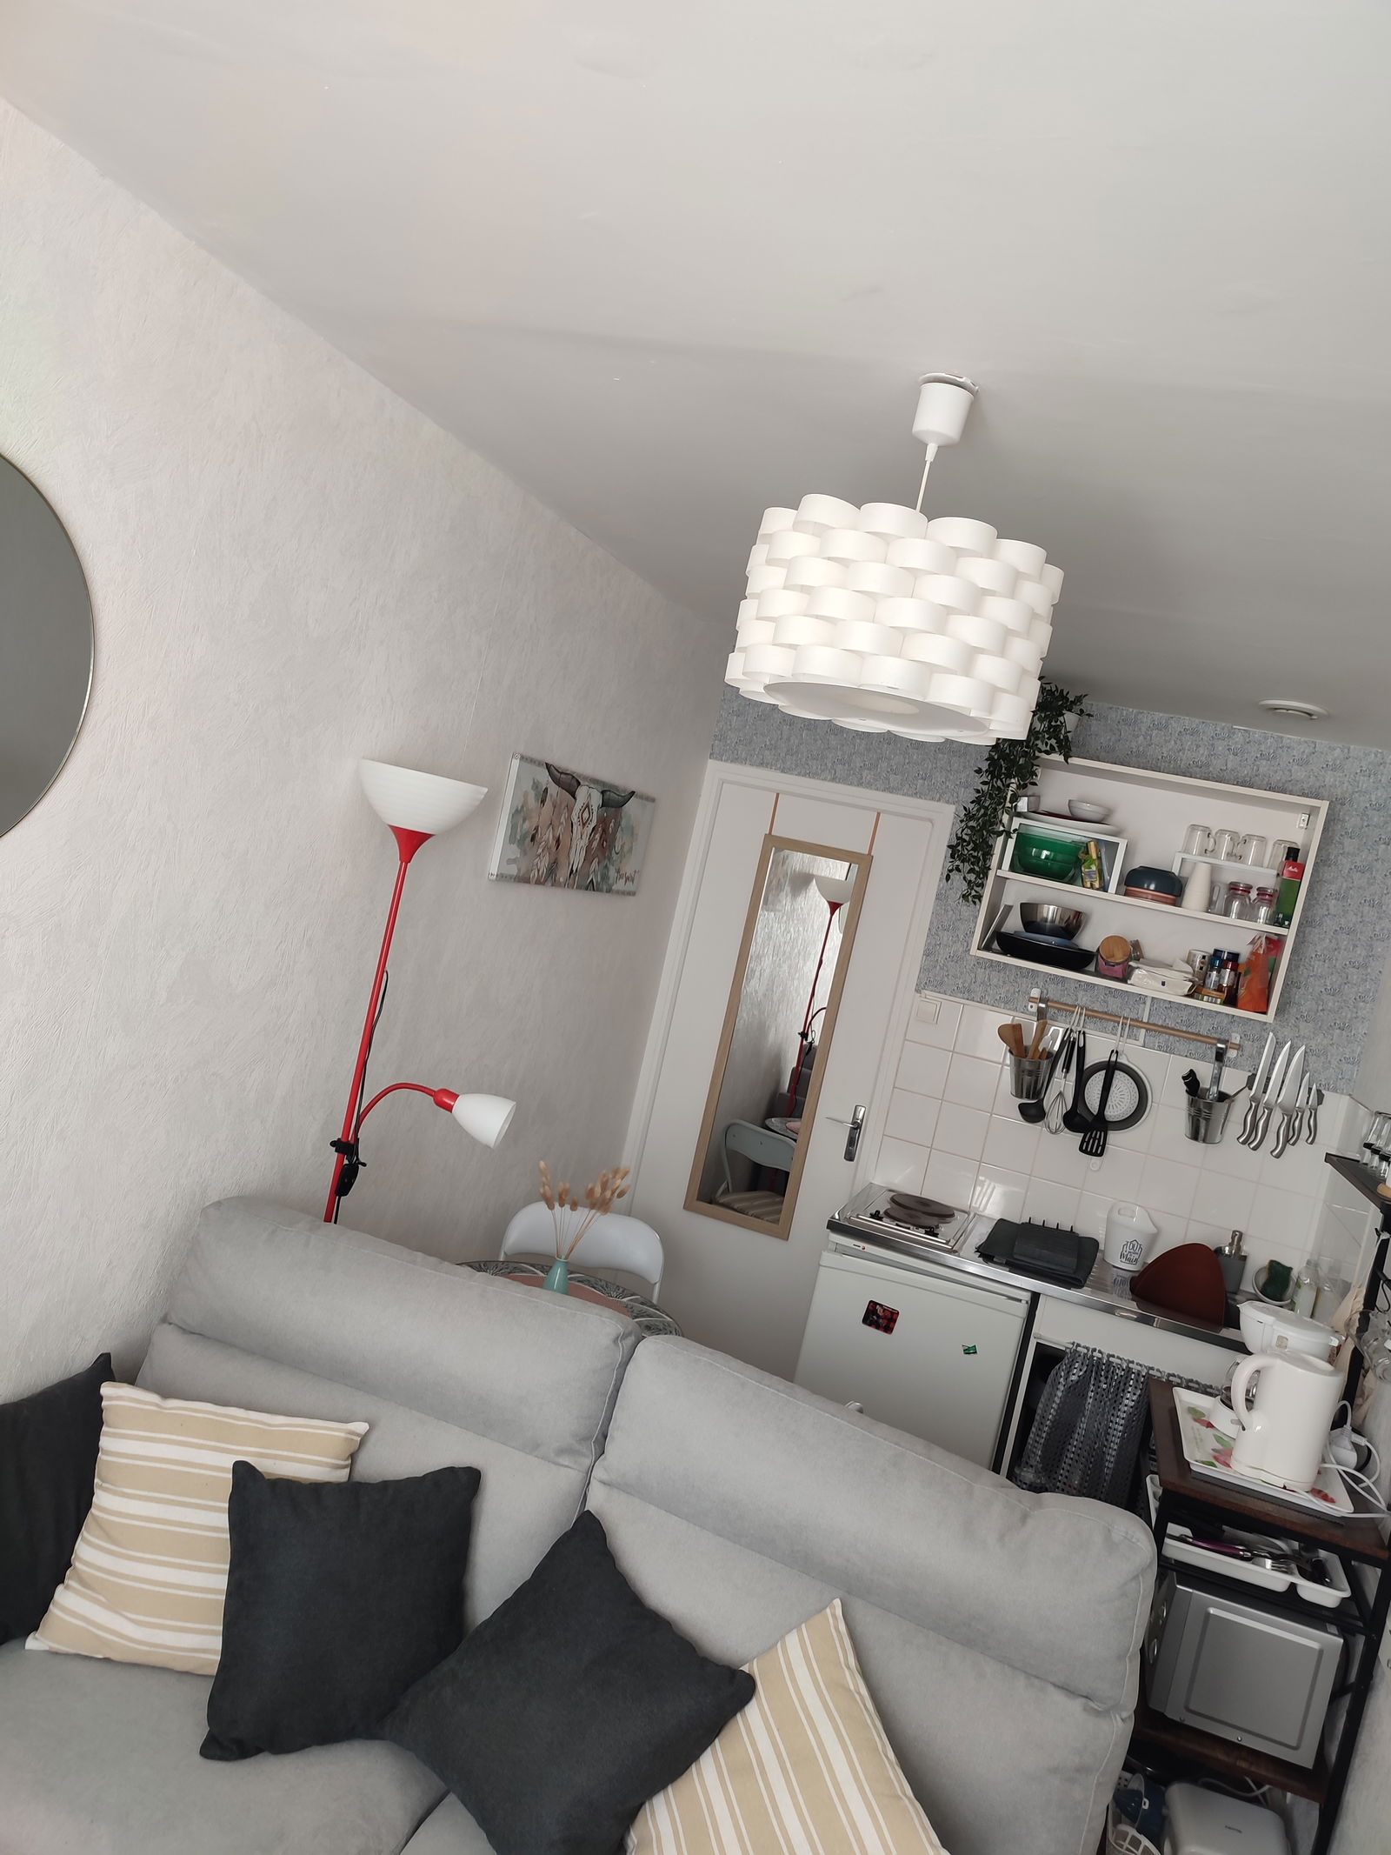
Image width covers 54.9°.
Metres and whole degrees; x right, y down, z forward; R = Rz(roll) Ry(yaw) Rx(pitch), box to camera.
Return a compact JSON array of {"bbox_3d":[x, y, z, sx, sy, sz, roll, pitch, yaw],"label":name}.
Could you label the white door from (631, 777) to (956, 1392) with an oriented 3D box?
[{"bbox_3d":[0.192,0.584,4.194,0.760,2.040,0.060,13,4,18],"label":"white door"}]

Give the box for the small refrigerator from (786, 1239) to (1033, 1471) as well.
[{"bbox_3d":[0.606,1.296,3.801,0.550,0.870,0.570,13,4,15],"label":"small refrigerator"}]

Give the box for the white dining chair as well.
[{"bbox_3d":[-0.342,1.141,3.186,0.440,0.830,0.470,12,3,0],"label":"white dining chair"}]

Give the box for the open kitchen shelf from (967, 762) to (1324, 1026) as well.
[{"bbox_3d":[1.241,-0.121,3.720,0.800,0.590,0.250,13,4,18],"label":"open kitchen shelf"}]

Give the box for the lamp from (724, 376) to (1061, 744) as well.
[{"bbox_3d":[0.279,-0.490,1.724,0.400,0.425,0.400,13,4,18],"label":"lamp"}]

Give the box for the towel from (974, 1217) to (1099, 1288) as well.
[{"bbox_3d":[0.892,0.845,3.500,0.280,0.080,0.240,13,4,18],"label":"towel"}]

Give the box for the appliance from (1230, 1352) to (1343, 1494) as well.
[{"bbox_3d":[1.133,0.939,2.585,0.195,0.240,0.150,13,4,8],"label":"appliance"}]

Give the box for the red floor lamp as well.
[{"bbox_3d":[-0.607,0.623,2.471,0.420,1.810,0.266,12,3,-2],"label":"red floor lamp"}]

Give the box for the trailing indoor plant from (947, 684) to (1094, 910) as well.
[{"bbox_3d":[0.901,-0.371,3.780,0.310,0.650,0.250,13,4,18],"label":"trailing indoor plant"}]

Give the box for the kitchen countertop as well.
[{"bbox_3d":[1.008,0.919,3.612,1.210,0.040,0.590,13,4,18],"label":"kitchen countertop"}]

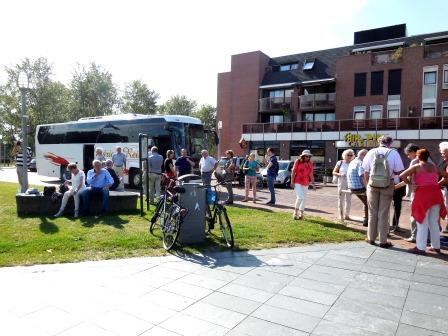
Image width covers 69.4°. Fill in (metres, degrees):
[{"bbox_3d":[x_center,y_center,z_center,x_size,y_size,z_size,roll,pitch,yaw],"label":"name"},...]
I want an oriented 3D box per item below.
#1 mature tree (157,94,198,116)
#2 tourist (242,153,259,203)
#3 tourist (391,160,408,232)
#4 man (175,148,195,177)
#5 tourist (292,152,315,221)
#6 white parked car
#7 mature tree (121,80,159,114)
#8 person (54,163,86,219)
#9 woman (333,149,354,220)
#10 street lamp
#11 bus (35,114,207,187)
[{"bbox_3d":[-6.752,-5.212,48.333,5.400,10.300,5.400,0,2,-30],"label":"mature tree"},{"bbox_3d":[0.868,0.331,10.400,0.520,1.630,0.380,1,3,11],"label":"tourist"},{"bbox_3d":[3.621,0.491,6.724,0.480,1.620,0.500,-1,3,-45],"label":"tourist"},{"bbox_3d":[-1.261,0.249,10.200,0.600,1.700,0.400,1,3,11],"label":"man"},{"bbox_3d":[1.880,0.412,7.700,0.520,1.660,0.400,0,3,-9],"label":"tourist"},{"bbox_3d":[3.452,0.318,18.695,1.690,1.480,3.900,2,2,32],"label":"white parked car"},{"bbox_3d":[-7.743,-4.068,30.000,3.800,8.200,3.800,0,3,0],"label":"mature tree"},{"bbox_3d":[-3.598,0.484,7.629,0.520,1.300,0.850,2,2,23],"label":"person"},{"bbox_3d":[2.777,0.385,7.550,0.500,1.650,0.380,-1,3,-18],"label":"woman"},{"bbox_3d":[-5.578,-0.824,9.039,0.320,3.750,0.320,1,2,0],"label":"street lamp"},{"bbox_3d":[-6.181,-0.797,17.819,11.250,3.470,2.550,2,2,32],"label":"bus"}]

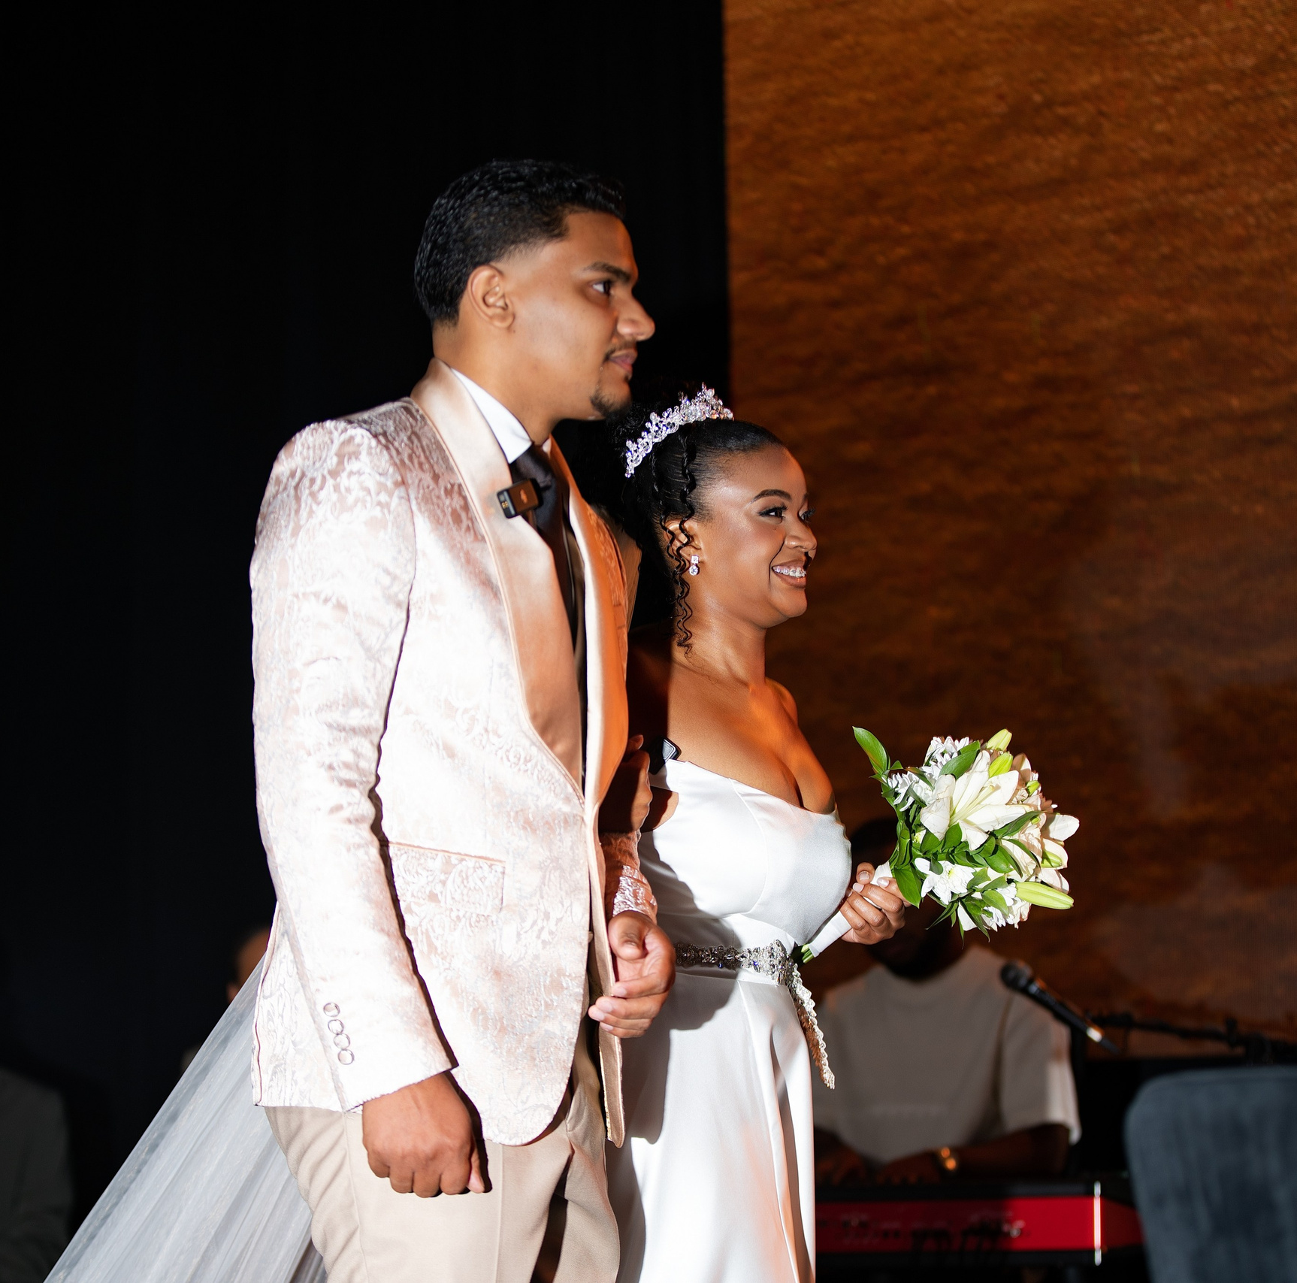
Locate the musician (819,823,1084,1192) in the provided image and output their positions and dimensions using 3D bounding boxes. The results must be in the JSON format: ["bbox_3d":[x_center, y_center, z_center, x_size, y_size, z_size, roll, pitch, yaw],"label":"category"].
[{"bbox_3d":[0.413,0.961,5.986,0.600,1.400,0.780,-5,-10,24],"label":"musician"}]

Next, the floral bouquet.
[{"bbox_3d":[0.279,0.220,3.950,0.320,0.265,0.235,-35,0,10],"label":"floral bouquet"}]

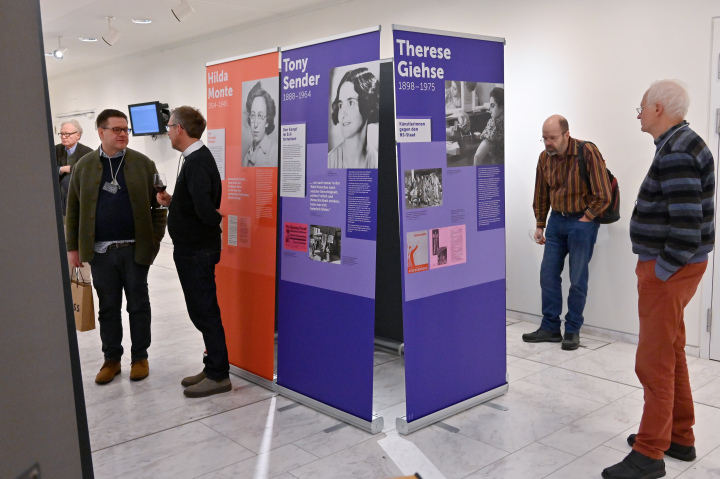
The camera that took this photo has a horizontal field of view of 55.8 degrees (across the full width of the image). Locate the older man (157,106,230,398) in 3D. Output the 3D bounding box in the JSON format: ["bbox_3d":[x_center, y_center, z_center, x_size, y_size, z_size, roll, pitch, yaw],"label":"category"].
[{"bbox_3d":[-0.982,0.079,4.115,0.470,1.730,0.500,-2,7,-10],"label":"older man"}]

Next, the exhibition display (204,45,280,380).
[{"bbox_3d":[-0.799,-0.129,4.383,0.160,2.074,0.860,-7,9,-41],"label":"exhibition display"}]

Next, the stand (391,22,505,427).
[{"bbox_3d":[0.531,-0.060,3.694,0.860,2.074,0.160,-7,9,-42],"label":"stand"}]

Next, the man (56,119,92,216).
[{"bbox_3d":[-2.679,-0.234,6.510,0.520,1.807,0.380,0,7,6],"label":"man"}]

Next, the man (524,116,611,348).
[{"bbox_3d":[1.518,-0.054,5.042,0.500,1.710,0.550,-7,10,-43],"label":"man"}]

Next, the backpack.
[{"bbox_3d":[1.785,-0.402,5.150,0.310,0.480,0.220,7,27,46],"label":"backpack"}]

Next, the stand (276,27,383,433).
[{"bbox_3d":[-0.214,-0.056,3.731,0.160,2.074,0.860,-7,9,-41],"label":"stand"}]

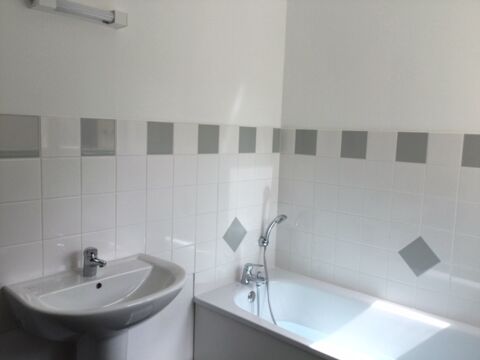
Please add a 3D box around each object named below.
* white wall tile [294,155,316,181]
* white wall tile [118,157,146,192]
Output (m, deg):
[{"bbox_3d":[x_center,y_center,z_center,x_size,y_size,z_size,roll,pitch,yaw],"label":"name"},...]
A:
[{"bbox_3d":[0.384,-0.068,2.519,0.149,0.149,0.008,7,8,41],"label":"white wall tile"},{"bbox_3d":[-0.467,-0.027,1.844,0.010,0.149,0.150,7,8,41],"label":"white wall tile"}]

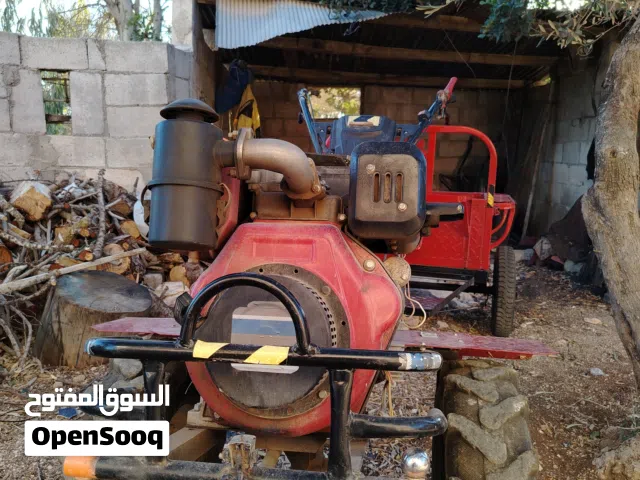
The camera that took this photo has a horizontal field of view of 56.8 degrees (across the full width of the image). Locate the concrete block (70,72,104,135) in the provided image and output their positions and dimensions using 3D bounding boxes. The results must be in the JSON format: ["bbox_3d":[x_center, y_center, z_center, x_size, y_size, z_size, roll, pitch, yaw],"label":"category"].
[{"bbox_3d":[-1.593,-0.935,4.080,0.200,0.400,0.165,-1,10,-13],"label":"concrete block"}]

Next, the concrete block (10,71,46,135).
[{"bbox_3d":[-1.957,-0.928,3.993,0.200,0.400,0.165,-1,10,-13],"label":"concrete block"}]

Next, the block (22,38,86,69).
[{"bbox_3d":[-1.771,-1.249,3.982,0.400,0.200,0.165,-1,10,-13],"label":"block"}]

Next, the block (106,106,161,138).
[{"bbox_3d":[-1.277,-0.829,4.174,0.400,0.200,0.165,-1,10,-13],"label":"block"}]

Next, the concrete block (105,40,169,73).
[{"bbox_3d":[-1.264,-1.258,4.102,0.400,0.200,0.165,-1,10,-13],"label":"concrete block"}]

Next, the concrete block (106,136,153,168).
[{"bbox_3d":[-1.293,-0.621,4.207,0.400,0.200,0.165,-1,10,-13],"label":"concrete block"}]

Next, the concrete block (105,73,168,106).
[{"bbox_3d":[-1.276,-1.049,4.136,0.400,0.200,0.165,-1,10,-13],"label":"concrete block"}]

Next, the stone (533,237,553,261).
[{"bbox_3d":[2.125,0.081,5.650,0.180,0.220,0.180,-1,10,-13],"label":"stone"}]

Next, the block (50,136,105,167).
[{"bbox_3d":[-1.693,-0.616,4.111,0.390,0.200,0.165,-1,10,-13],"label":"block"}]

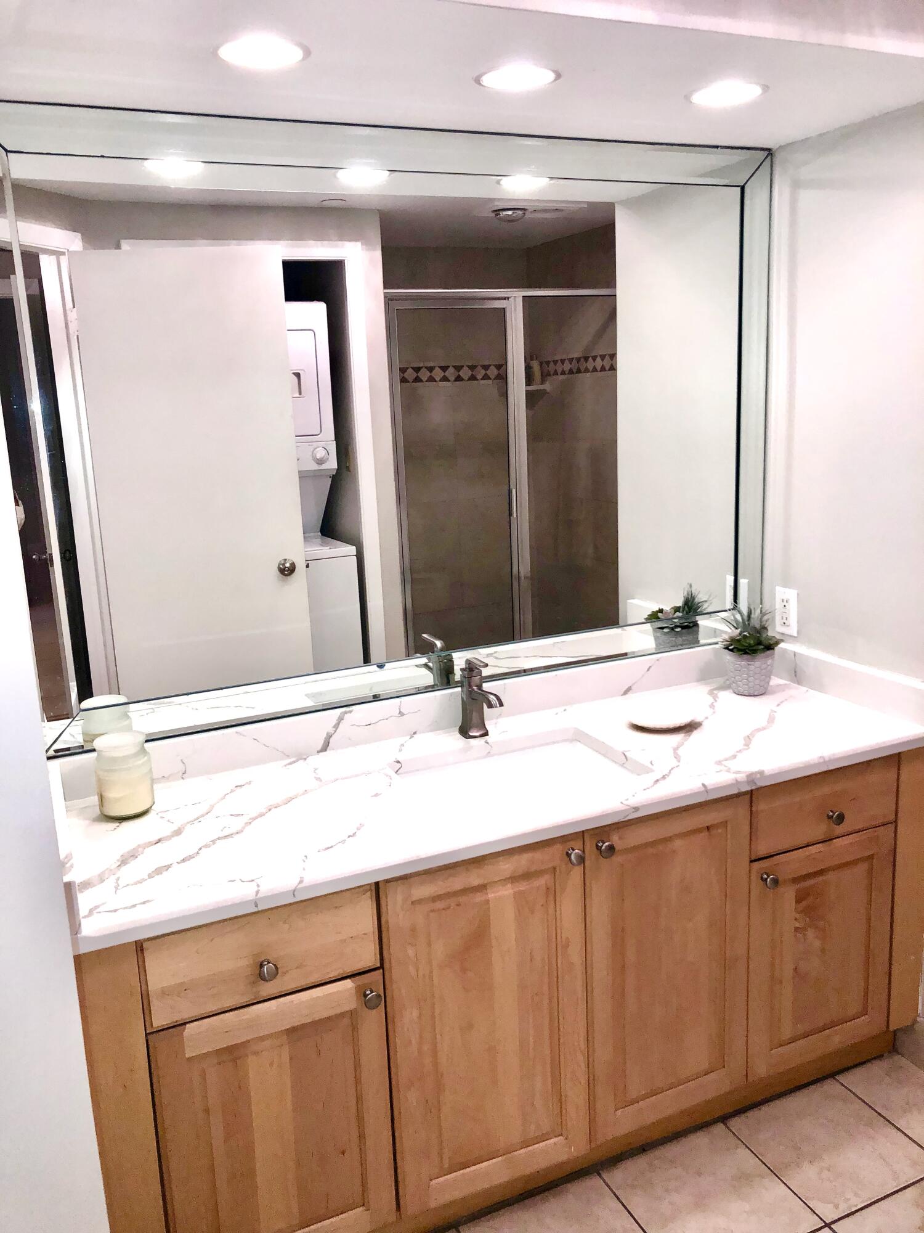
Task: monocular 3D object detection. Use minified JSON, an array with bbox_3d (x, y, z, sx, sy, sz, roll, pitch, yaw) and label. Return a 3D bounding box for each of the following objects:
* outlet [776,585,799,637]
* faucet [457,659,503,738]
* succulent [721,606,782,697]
[{"bbox_3d":[0.808,-0.015,2.486,0.009,0.115,0.071,-8,13,-23],"label":"outlet"},{"bbox_3d":[0.042,0.184,2.148,0.053,0.177,0.155,-8,13,-23],"label":"faucet"},{"bbox_3d":[0.699,0.083,2.396,0.140,0.204,0.140,-3,12,1],"label":"succulent"}]

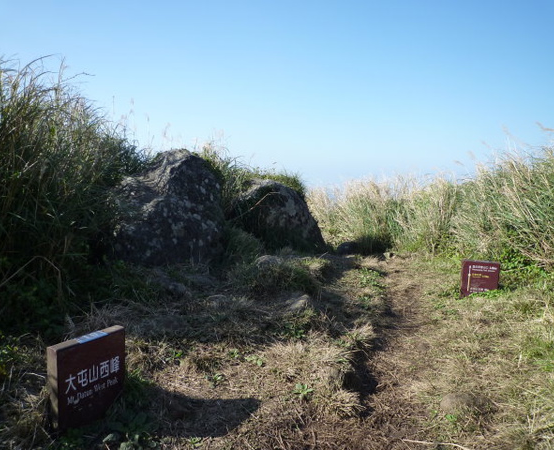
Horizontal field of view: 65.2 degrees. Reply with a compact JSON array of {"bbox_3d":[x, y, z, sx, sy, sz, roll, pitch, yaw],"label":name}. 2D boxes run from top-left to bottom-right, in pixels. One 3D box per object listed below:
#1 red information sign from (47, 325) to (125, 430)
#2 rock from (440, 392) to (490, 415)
[{"bbox_3d":[-1.178,0.941,2.723,0.086,0.483,0.475,6,8,30],"label":"red information sign"},{"bbox_3d":[1.203,1.145,2.780,0.311,0.100,0.190,2,7,8],"label":"rock"}]

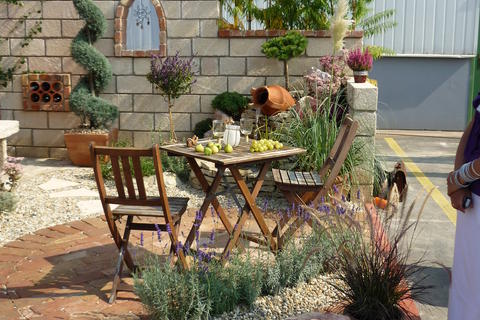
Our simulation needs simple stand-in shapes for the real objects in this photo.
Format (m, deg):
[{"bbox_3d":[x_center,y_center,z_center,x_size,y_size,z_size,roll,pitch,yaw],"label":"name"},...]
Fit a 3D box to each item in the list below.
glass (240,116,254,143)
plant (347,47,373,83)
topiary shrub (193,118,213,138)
[{"bbox_3d":[0.051,-0.207,4.150,0.085,0.178,0.085,1,10,5],"label":"glass"},{"bbox_3d":[1.058,-0.845,5.400,0.230,0.325,0.230,1,10,5],"label":"plant"},{"bbox_3d":[-0.379,-0.322,6.341,0.240,0.220,0.240,0,10,0],"label":"topiary shrub"}]

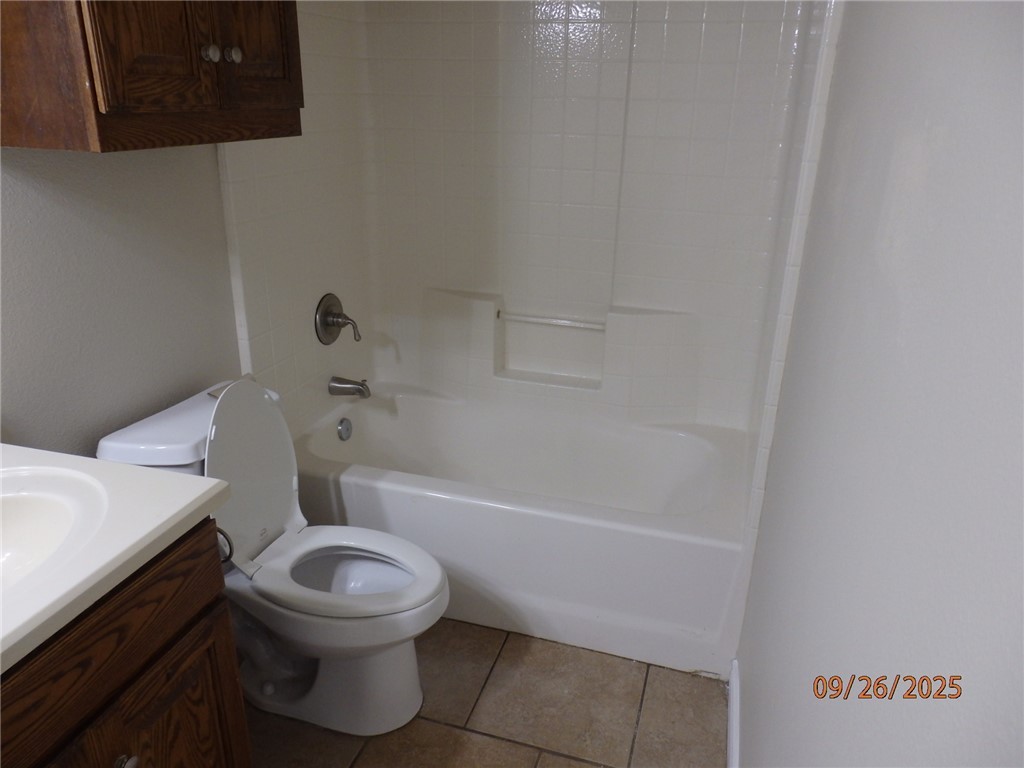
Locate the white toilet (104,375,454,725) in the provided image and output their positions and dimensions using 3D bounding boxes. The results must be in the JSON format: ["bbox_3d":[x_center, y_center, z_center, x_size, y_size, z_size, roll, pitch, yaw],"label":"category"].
[{"bbox_3d":[-0.531,0.421,1.904,0.775,0.885,0.440,7,22,15],"label":"white toilet"}]

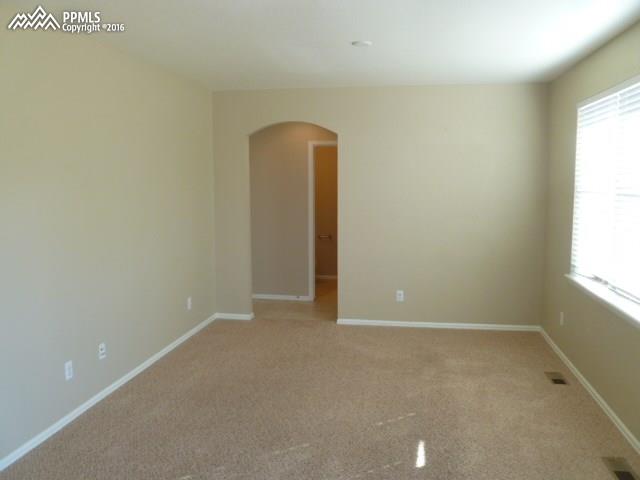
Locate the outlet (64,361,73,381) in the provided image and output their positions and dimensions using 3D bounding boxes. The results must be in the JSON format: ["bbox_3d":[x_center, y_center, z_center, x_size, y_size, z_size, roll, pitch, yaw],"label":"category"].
[{"bbox_3d":[-1.649,0.855,3.389,0.010,0.117,0.072,1,7,10],"label":"outlet"}]

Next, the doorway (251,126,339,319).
[{"bbox_3d":[-0.294,-0.190,5.783,1.016,2.228,0.140,1,7,10],"label":"doorway"}]

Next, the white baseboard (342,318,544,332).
[{"bbox_3d":[1.250,0.919,5.561,2.149,0.065,0.016,1,7,10],"label":"white baseboard"}]

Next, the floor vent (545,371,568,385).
[{"bbox_3d":[1.919,1.115,4.173,0.140,0.015,0.285,1,7,10],"label":"floor vent"}]

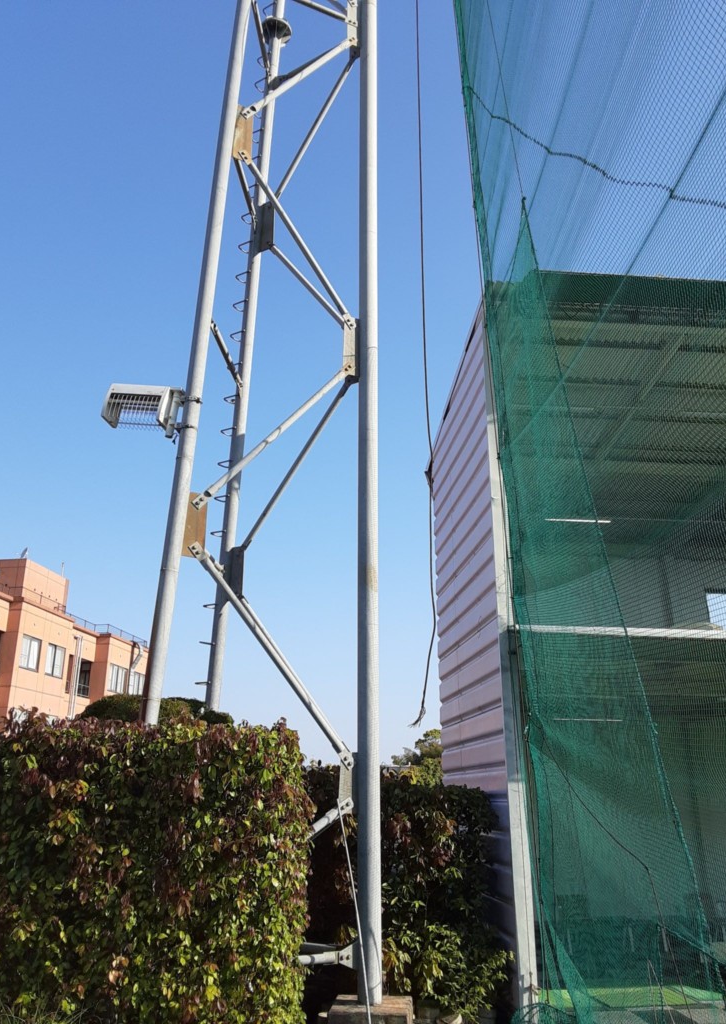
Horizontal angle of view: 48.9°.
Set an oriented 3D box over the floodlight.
[{"bbox_3d":[-2.048,-0.940,7.400,0.610,0.400,0.330,2,-19,6],"label":"floodlight"}]

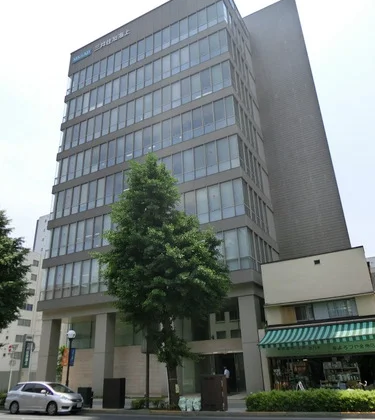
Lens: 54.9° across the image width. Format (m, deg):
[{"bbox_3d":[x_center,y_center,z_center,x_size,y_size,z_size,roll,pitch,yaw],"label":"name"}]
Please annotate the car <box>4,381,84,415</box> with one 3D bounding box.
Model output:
[{"bbox_3d":[-7.772,10.157,19.570,4.410,1.540,1.700,-12,-25,21],"label":"car"}]

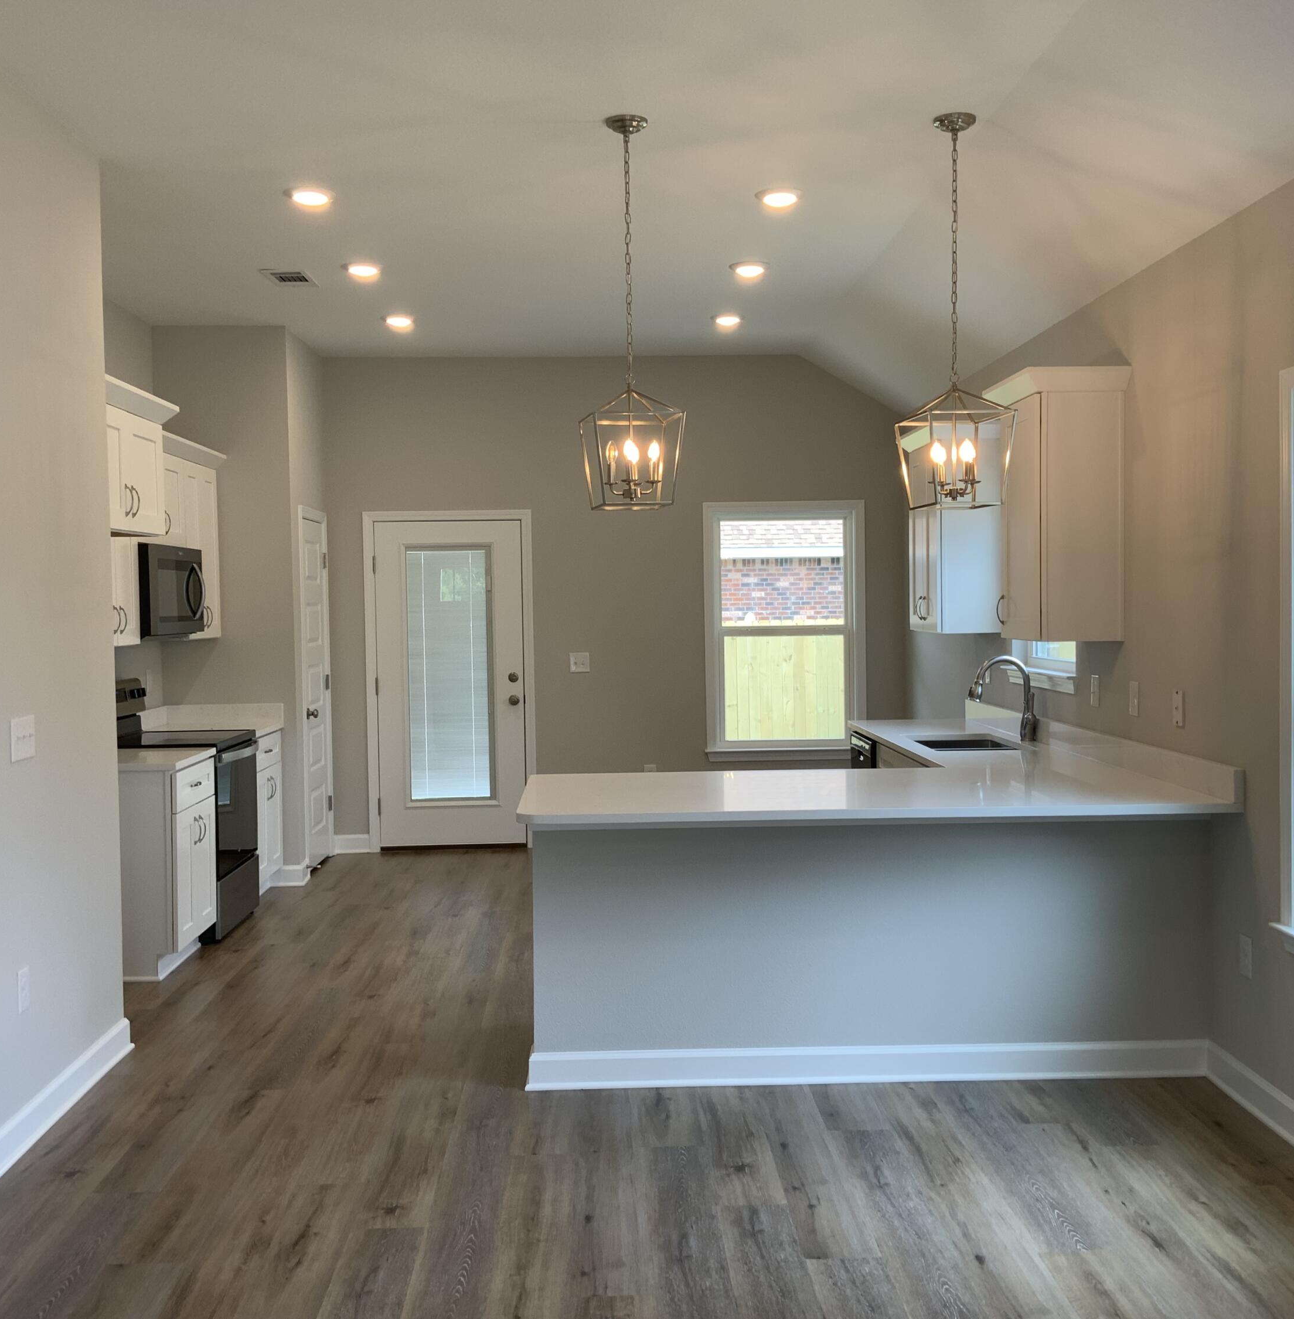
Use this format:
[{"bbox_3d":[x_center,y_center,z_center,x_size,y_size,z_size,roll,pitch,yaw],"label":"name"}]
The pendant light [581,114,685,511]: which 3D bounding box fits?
[{"bbox_3d":[-0.054,-1.094,4.670,0.297,1.248,0.297,-1,2,-12],"label":"pendant light"}]

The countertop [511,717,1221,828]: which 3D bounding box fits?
[{"bbox_3d":[0.658,0.358,6.095,2.193,0.135,3.342,-1,2,-2],"label":"countertop"}]

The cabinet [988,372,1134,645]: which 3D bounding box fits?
[{"bbox_3d":[1.547,-0.566,5.606,0.372,0.980,0.653,-1,2,-1],"label":"cabinet"}]

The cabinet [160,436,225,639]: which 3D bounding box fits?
[{"bbox_3d":[-2.459,-0.582,7.346,0.396,0.981,1.371,-1,2,-2],"label":"cabinet"}]

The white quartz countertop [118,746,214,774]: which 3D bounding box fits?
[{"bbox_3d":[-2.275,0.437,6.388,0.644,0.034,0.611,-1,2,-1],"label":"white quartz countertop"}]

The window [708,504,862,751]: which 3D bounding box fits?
[{"bbox_3d":[0.881,-0.184,9.335,1.017,1.618,0.120,-1,2,-2],"label":"window"}]

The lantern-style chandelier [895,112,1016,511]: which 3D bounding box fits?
[{"bbox_3d":[0.989,-1.111,4.742,0.297,1.248,0.297,-1,2,-12],"label":"lantern-style chandelier"}]

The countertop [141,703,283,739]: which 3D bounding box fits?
[{"bbox_3d":[-2.309,0.334,7.764,0.644,0.137,0.640,-1,2,-1],"label":"countertop"}]

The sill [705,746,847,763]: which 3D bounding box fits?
[{"bbox_3d":[0.891,0.591,9.347,1.036,0.080,0.100,-1,2,-2],"label":"sill"}]

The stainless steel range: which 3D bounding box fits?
[{"bbox_3d":[-2.274,0.703,7.090,0.677,1.179,0.760,-1,2,-2],"label":"stainless steel range"}]

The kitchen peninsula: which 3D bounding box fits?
[{"bbox_3d":[0.655,0.793,6.061,2.175,1.008,3.311,-1,2,-1],"label":"kitchen peninsula"}]

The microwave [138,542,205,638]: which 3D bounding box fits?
[{"bbox_3d":[-2.421,-0.326,7.046,0.406,0.426,0.757,-1,2,-1],"label":"microwave"}]

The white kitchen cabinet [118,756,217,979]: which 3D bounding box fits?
[{"bbox_3d":[-2.283,0.886,6.406,0.648,0.883,0.615,-1,2,-2],"label":"white kitchen cabinet"}]

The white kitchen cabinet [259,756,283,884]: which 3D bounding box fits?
[{"bbox_3d":[-2.308,0.838,7.782,0.634,0.873,0.640,-1,2,-1],"label":"white kitchen cabinet"}]

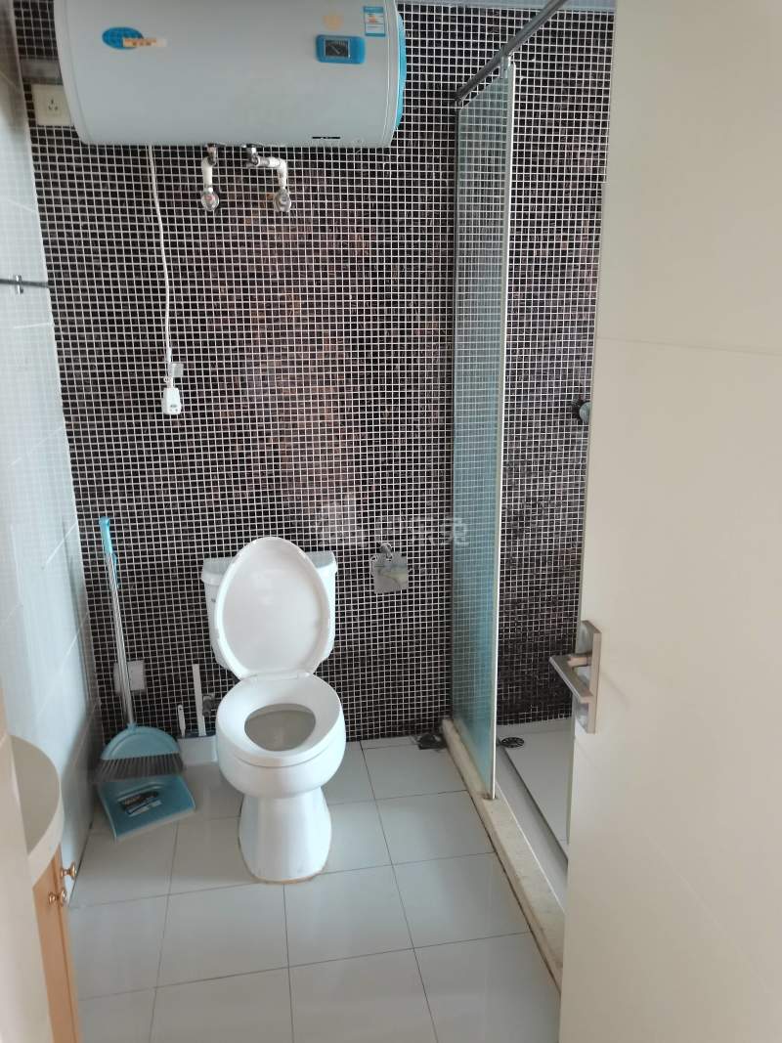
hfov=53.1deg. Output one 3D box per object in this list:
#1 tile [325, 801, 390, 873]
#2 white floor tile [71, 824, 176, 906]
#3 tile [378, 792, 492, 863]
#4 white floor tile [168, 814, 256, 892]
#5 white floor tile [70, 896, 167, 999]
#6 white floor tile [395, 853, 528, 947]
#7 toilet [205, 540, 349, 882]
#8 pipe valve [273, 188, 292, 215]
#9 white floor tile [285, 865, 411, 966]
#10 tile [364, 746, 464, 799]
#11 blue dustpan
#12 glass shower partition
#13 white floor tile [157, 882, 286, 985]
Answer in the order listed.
[{"bbox_3d":[-0.168,0.926,2.285,0.300,0.010,0.300,-3,15,-9],"label":"tile"},{"bbox_3d":[-0.737,0.959,2.192,0.255,0.010,0.300,-3,15,-9],"label":"white floor tile"},{"bbox_3d":[0.128,0.908,2.334,0.300,0.010,0.300,-3,15,-9],"label":"tile"},{"bbox_3d":[-0.463,0.943,2.237,0.300,0.010,0.300,-3,15,-9],"label":"white floor tile"},{"bbox_3d":[-0.687,1.038,1.909,0.258,0.010,0.300,-3,16,-10],"label":"white floor tile"},{"bbox_3d":[0.176,0.989,2.055,0.295,0.010,0.300,-3,16,-10],"label":"white floor tile"},{"bbox_3d":[-0.332,0.492,2.294,0.410,0.830,0.700,-3,15,-9],"label":"toilet"},{"bbox_3d":[-0.310,-0.915,2.240,0.050,0.067,0.075,-3,16,-10],"label":"pipe valve"},{"bbox_3d":[-0.117,1.006,2.005,0.300,0.010,0.300,-3,16,-10],"label":"white floor tile"},{"bbox_3d":[0.076,0.831,2.619,0.300,0.010,0.300,-3,15,-9],"label":"tile"},{"bbox_3d":[-0.783,0.444,2.336,0.250,0.910,0.265,-11,18,-33],"label":"blue dustpan"},{"bbox_3d":[0.255,-0.183,2.341,0.020,2.000,0.490,-3,15,-9],"label":"glass shower partition"},{"bbox_3d":[-0.413,1.022,1.955,0.300,0.010,0.300,-3,16,-10],"label":"white floor tile"}]

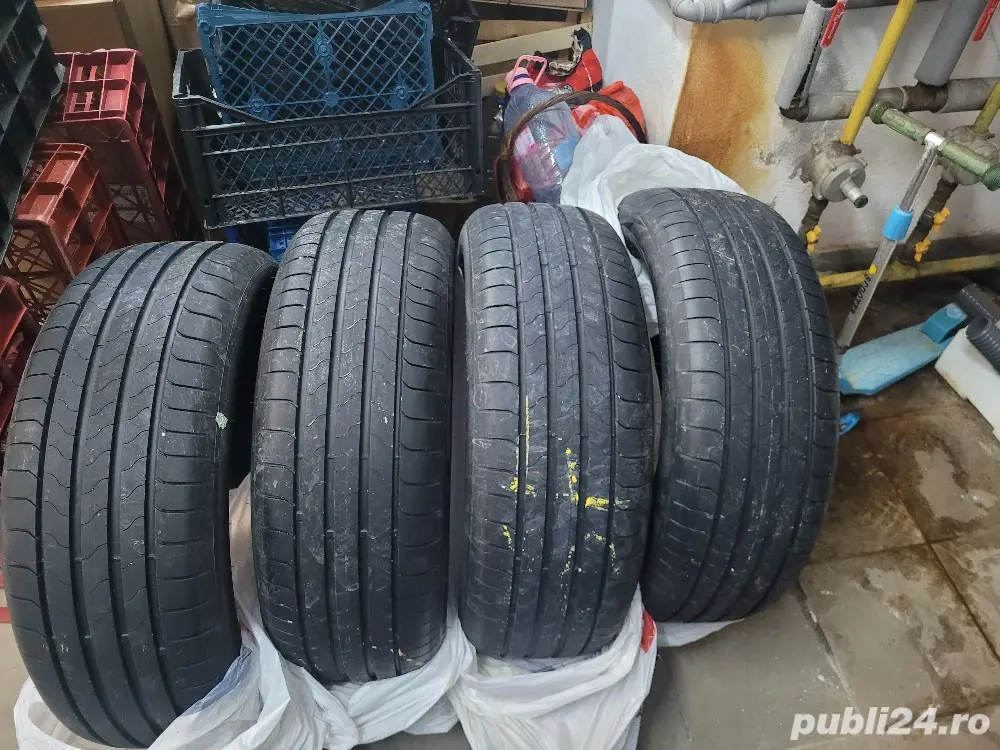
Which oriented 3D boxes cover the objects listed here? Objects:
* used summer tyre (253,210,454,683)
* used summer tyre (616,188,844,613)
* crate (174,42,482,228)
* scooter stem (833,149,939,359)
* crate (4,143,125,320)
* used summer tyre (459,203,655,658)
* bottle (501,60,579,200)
[{"bbox_3d":[-0.193,0.100,1.184,0.228,0.697,0.697,1,51,-3],"label":"used summer tyre"},{"bbox_3d":[0.283,0.048,1.262,0.228,0.697,0.697,2,51,-7],"label":"used summer tyre"},{"bbox_3d":[-0.382,-0.578,1.714,0.600,0.267,0.400,-10,37,-13],"label":"crate"},{"bbox_3d":[0.758,-0.224,1.496,0.050,0.543,0.048,-22,51,-15],"label":"scooter stem"},{"bbox_3d":[-1.146,-0.327,1.769,0.380,0.305,0.273,-2,51,-3],"label":"crate"},{"bbox_3d":[0.049,0.082,1.218,0.228,0.697,0.697,1,51,-5],"label":"used summer tyre"},{"bbox_3d":[0.104,-0.521,1.646,0.155,0.345,0.155,-11,49,16],"label":"bottle"}]

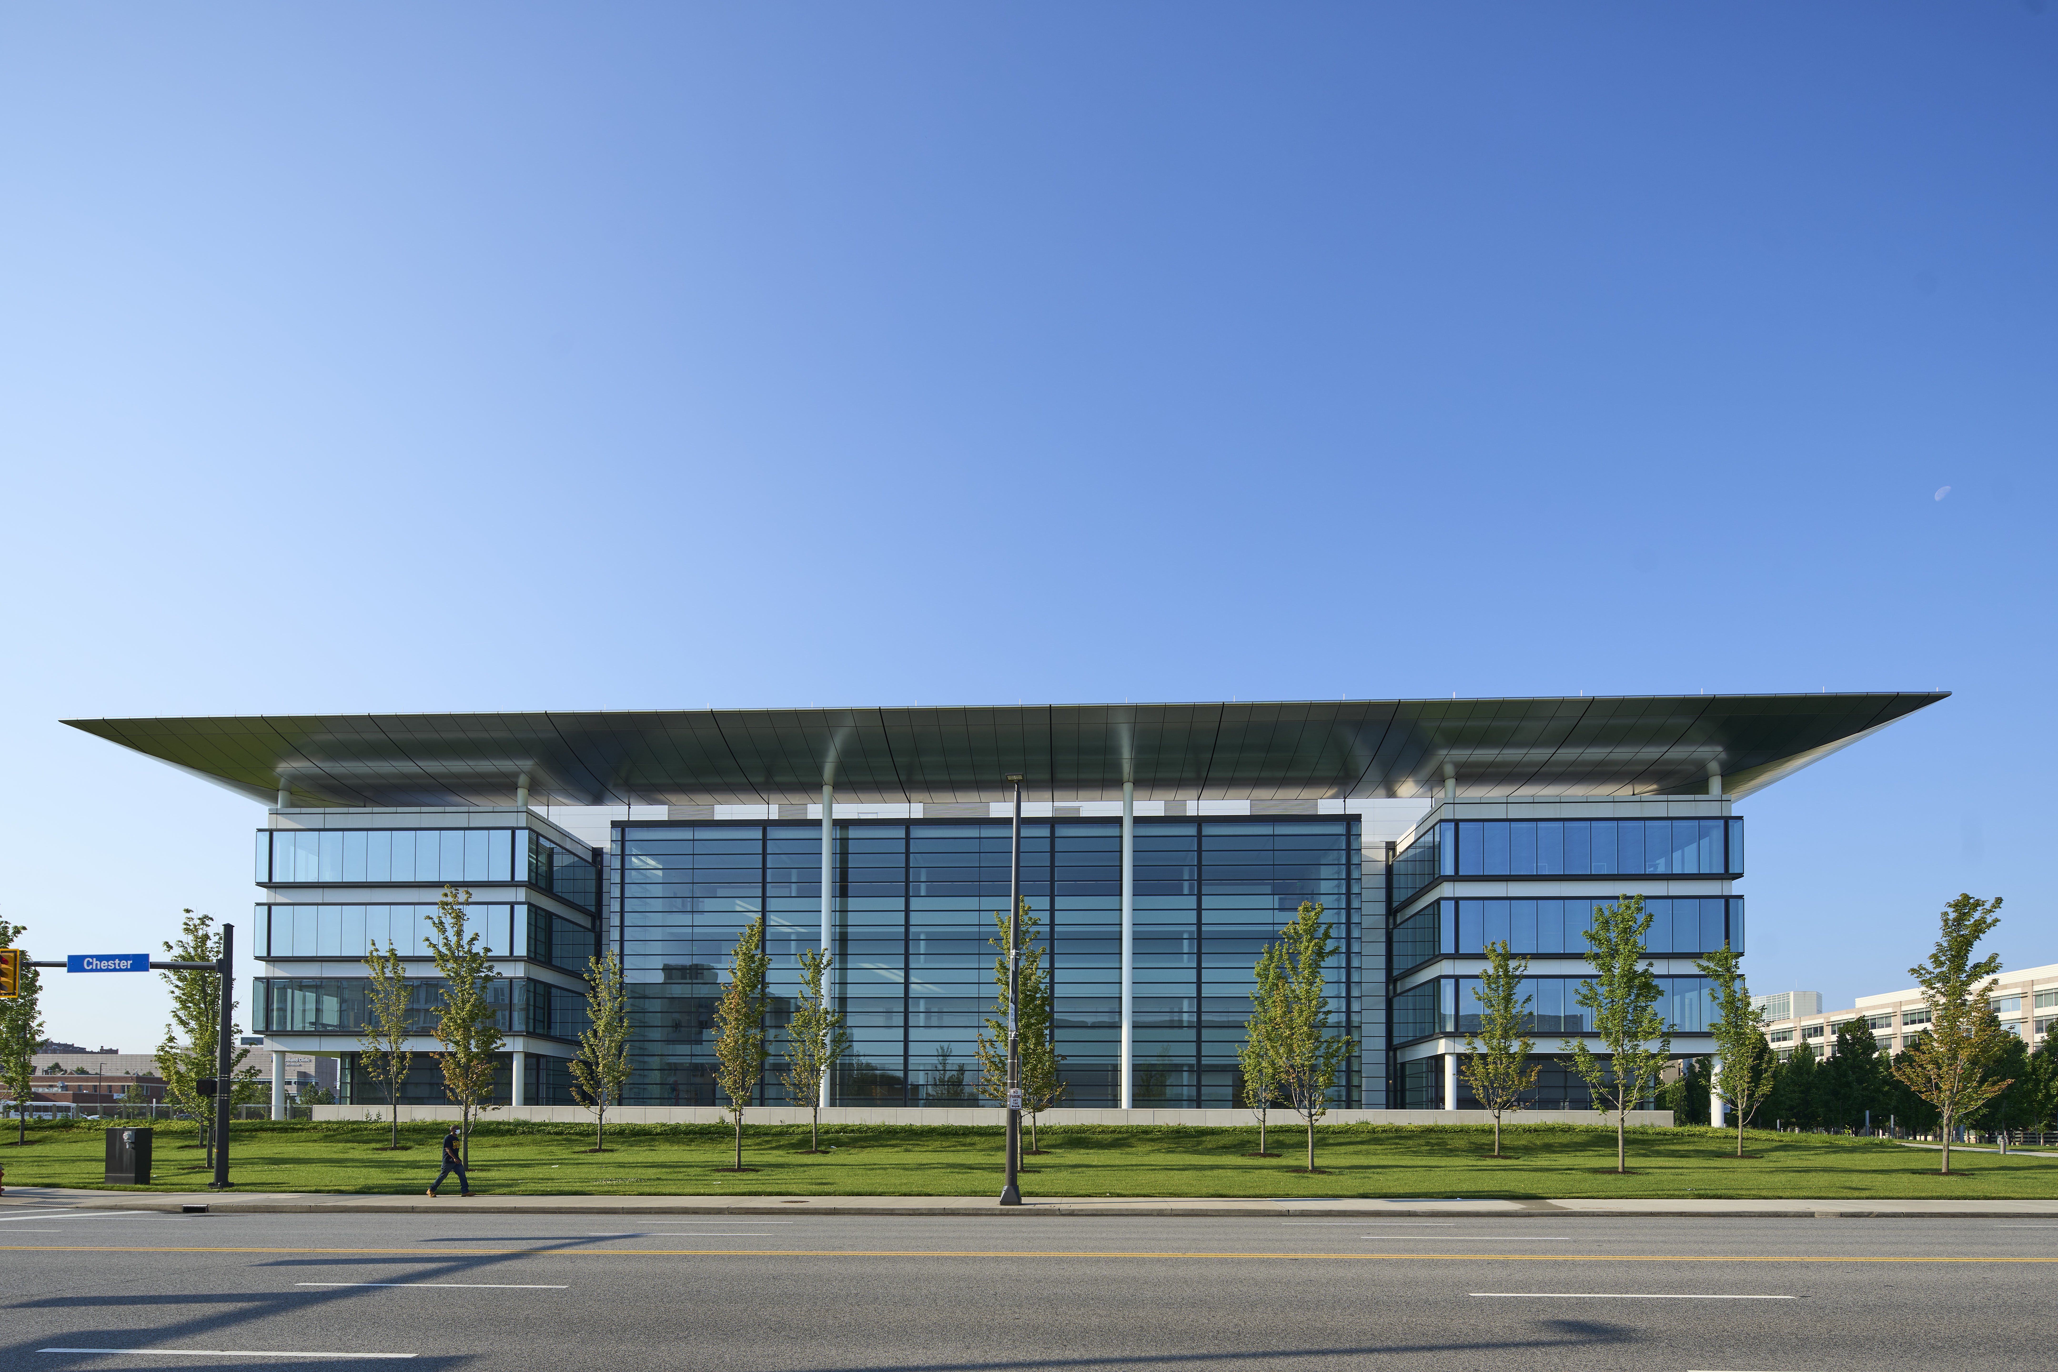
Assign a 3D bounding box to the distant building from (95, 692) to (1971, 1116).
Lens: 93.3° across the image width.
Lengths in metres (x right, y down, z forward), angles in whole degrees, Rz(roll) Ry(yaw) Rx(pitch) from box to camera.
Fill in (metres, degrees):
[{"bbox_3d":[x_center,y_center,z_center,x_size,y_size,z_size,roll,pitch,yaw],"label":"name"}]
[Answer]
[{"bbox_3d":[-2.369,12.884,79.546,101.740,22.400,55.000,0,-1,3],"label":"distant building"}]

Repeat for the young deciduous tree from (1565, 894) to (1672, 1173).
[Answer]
[{"bbox_3d":[17.790,10.470,29.300,3.180,8.440,3.090,0,0,-4],"label":"young deciduous tree"}]

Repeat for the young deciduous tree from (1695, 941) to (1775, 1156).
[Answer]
[{"bbox_3d":[27.315,14.015,37.600,3.000,8.370,2.900,0,-1,3],"label":"young deciduous tree"}]

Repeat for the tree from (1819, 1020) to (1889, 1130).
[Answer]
[{"bbox_3d":[66.200,31.310,78.000,5.440,9.420,5.270,0,0,-4],"label":"tree"}]

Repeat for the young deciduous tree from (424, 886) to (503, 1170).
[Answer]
[{"bbox_3d":[-18.690,11.290,32.100,2.550,9.400,2.470,0,0,-4],"label":"young deciduous tree"}]

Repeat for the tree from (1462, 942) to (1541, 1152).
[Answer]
[{"bbox_3d":[18.650,14.300,38.400,3.110,8.640,3.020,0,0,-4],"label":"tree"}]

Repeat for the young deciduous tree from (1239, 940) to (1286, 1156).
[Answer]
[{"bbox_3d":[9.438,14.595,39.200,2.200,8.690,2.300,0,-1,3],"label":"young deciduous tree"}]

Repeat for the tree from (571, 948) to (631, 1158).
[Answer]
[{"bbox_3d":[-17.870,15.250,40.600,2.570,8.600,2.490,0,0,-4],"label":"tree"}]

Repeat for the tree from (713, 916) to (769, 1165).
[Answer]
[{"bbox_3d":[-9.245,11.512,31.300,2.000,8.210,2.100,0,-1,3],"label":"tree"}]

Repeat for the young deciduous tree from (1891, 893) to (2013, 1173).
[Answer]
[{"bbox_3d":[27.230,10.260,28.700,3.540,8.270,3.430,0,0,-4],"label":"young deciduous tree"}]

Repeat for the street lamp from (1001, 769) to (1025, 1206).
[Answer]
[{"bbox_3d":[-0.371,6.991,22.300,0.530,9.940,0.700,0,-1,3],"label":"street lamp"}]

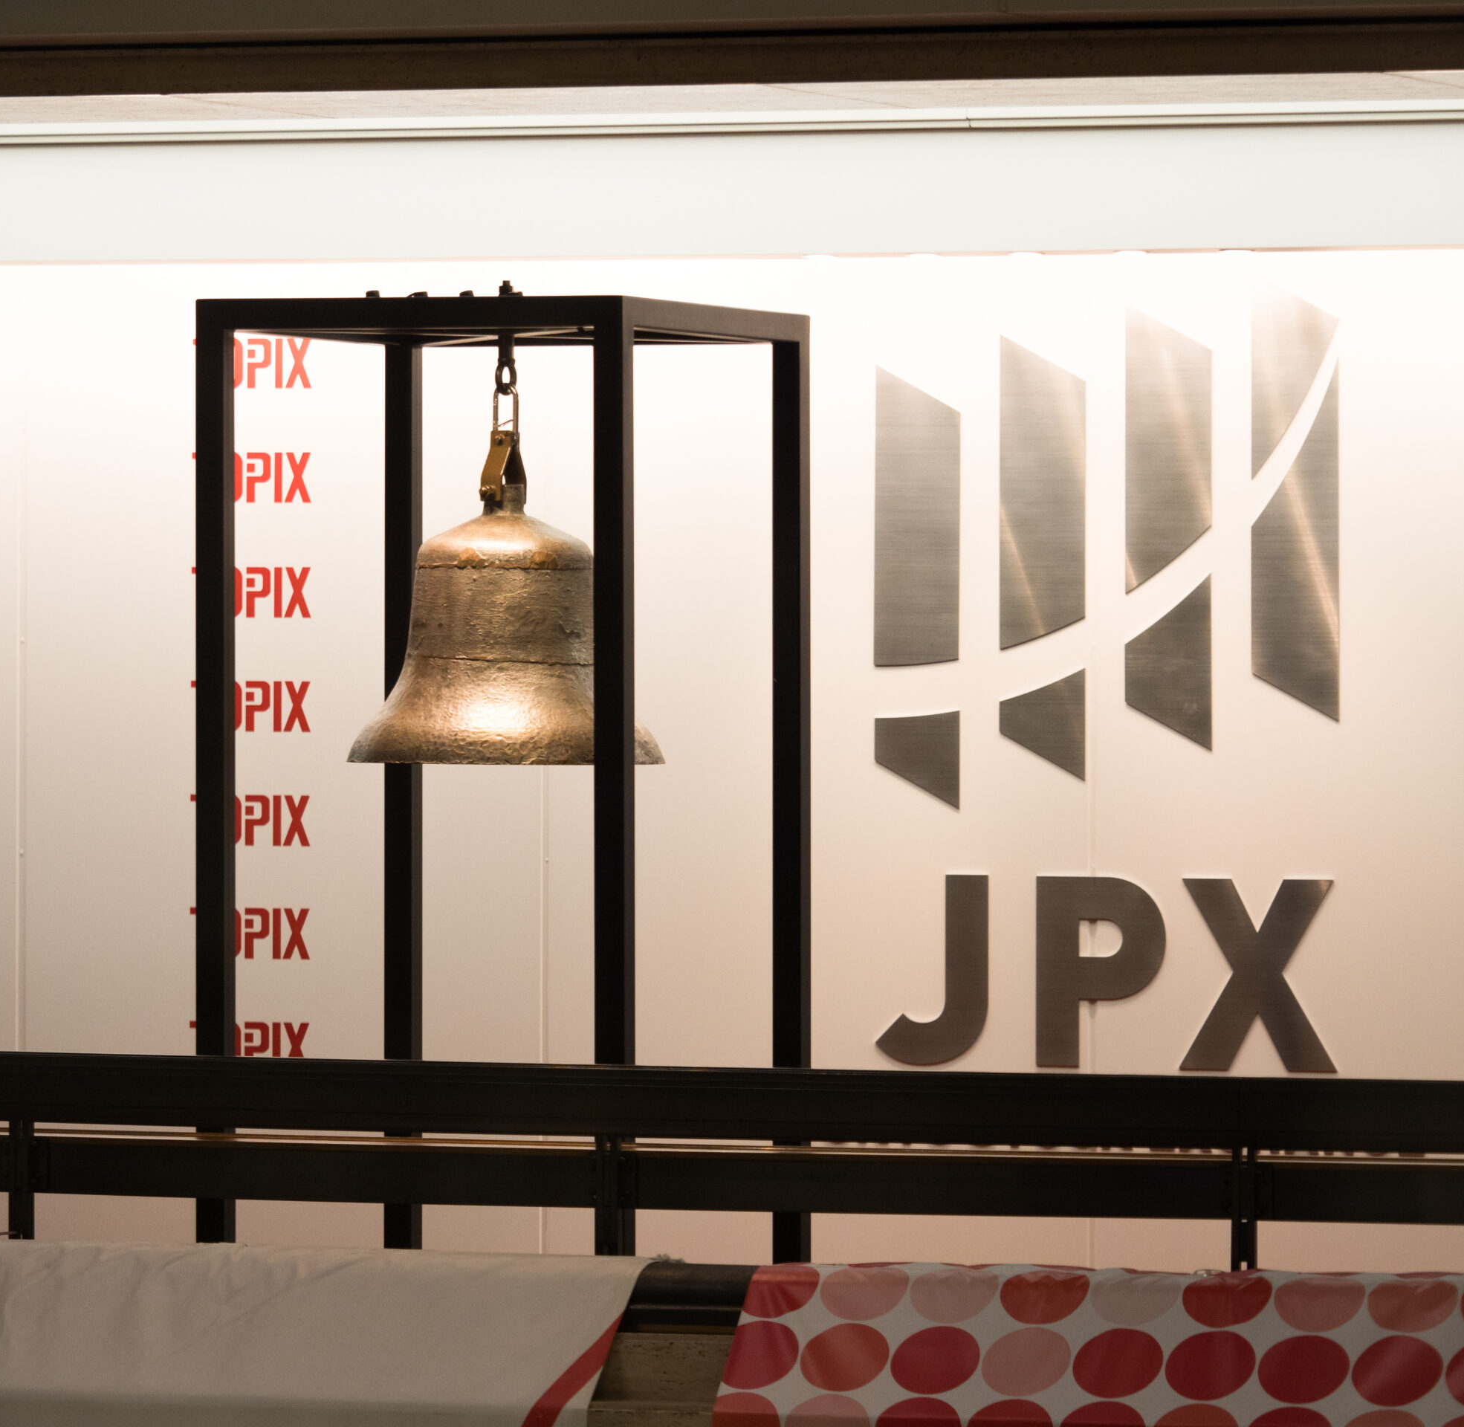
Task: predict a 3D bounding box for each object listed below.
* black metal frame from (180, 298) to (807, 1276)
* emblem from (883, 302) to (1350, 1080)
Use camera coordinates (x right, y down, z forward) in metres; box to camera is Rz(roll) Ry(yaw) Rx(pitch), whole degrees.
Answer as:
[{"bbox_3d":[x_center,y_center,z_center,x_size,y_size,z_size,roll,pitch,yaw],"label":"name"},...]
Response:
[{"bbox_3d":[-0.372,0.448,17.581,0.740,2.200,0.740,0,-1,24],"label":"black metal frame"},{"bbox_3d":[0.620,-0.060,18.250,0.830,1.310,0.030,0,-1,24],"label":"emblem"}]

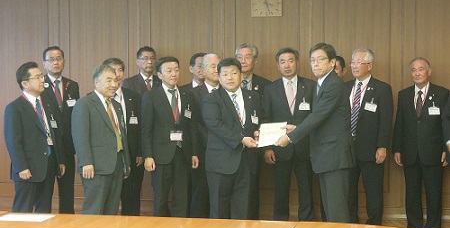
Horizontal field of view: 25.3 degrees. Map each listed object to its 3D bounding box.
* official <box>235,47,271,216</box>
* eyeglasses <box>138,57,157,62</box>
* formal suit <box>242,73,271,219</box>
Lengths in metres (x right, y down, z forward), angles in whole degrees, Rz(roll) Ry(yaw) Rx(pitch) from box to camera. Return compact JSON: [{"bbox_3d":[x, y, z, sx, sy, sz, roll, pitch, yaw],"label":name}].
[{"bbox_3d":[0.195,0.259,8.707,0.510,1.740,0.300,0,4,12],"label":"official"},{"bbox_3d":[-0.720,-0.501,9.250,0.142,0.042,0.140,-2,4,-28],"label":"eyeglasses"},{"bbox_3d":[0.192,0.377,8.728,0.510,1.460,0.290,0,4,12],"label":"formal suit"}]

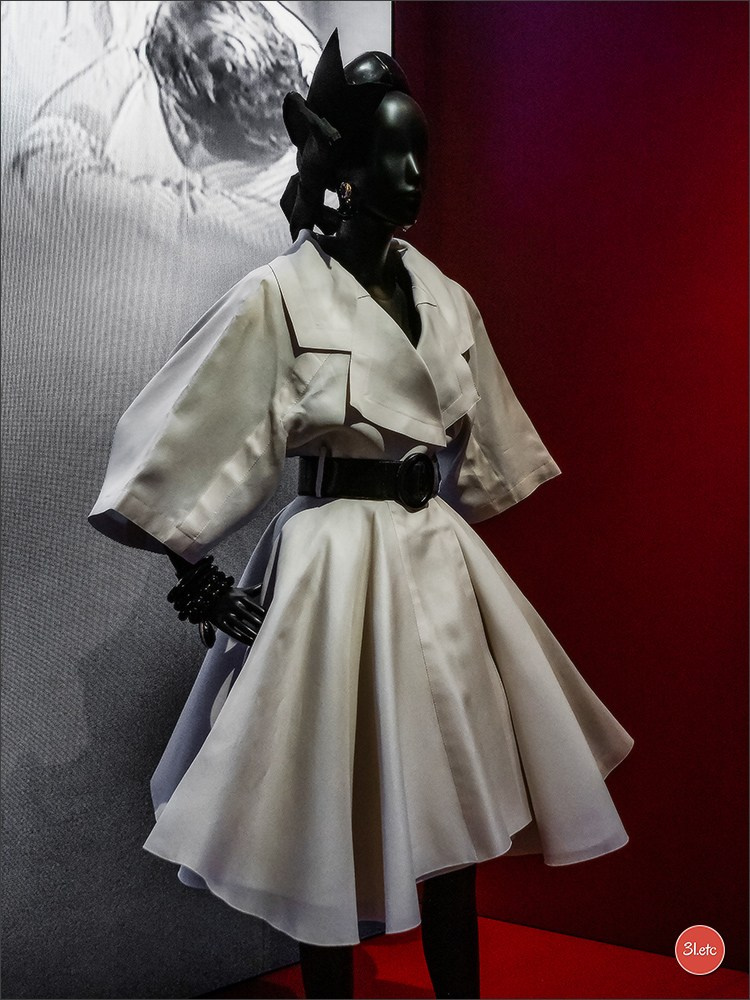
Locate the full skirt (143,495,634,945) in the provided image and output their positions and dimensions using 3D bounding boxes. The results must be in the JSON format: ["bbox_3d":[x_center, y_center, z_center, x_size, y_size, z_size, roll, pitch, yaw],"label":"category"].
[{"bbox_3d":[0.000,0.252,1.780,0.710,0.570,0.760,4,6,44],"label":"full skirt"}]

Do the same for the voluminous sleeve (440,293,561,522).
[{"bbox_3d":[0.181,-0.168,1.929,0.260,0.425,0.270,4,6,44],"label":"voluminous sleeve"}]

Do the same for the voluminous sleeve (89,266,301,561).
[{"bbox_3d":[-0.255,-0.138,1.537,0.280,0.425,0.280,4,6,44],"label":"voluminous sleeve"}]

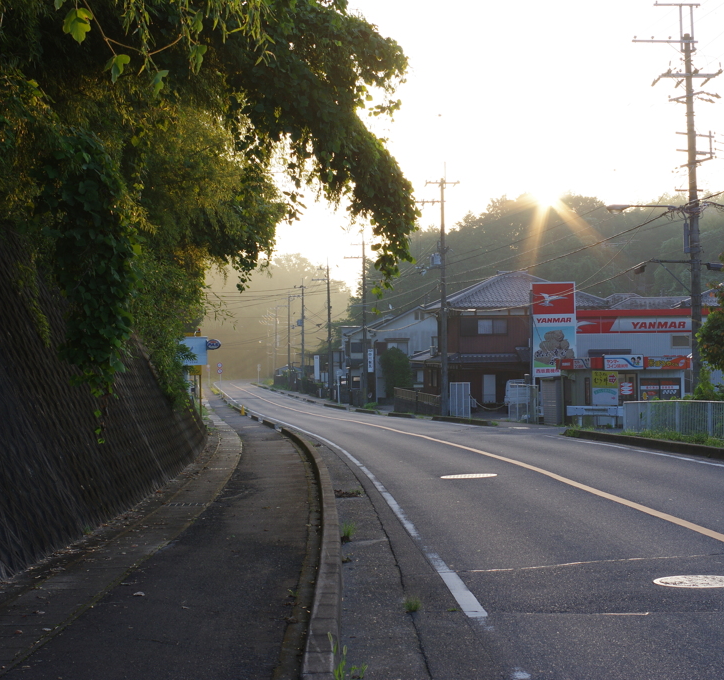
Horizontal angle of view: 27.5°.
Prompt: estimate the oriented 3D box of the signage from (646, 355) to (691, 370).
[{"bbox_3d":[11.581,0.853,56.000,1.700,0.550,0.130,-1,-1,2],"label":"signage"}]

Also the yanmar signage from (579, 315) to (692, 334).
[{"bbox_3d":[12.267,-0.684,66.500,5.800,0.880,0.150,-1,-1,2],"label":"yanmar signage"}]

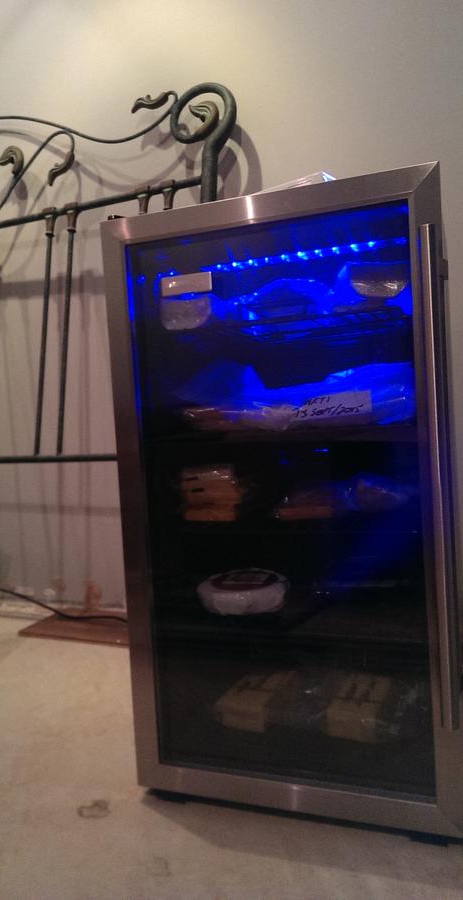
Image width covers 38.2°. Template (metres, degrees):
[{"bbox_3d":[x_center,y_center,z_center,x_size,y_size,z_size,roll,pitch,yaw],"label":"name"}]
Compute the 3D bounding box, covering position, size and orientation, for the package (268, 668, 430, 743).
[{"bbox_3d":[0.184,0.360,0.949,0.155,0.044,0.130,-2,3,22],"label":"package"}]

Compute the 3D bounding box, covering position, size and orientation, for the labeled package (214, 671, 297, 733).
[{"bbox_3d":[0.040,0.367,0.993,0.070,0.044,0.120,-2,3,27],"label":"labeled package"}]

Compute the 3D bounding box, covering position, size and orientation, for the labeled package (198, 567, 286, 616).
[{"bbox_3d":[0.018,0.215,1.026,0.138,0.036,0.138,-3,3,0],"label":"labeled package"}]

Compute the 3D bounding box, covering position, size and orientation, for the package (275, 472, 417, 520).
[{"bbox_3d":[0.167,0.068,0.956,0.180,0.052,0.110,-2,3,22],"label":"package"}]

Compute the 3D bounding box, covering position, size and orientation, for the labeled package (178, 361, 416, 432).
[{"bbox_3d":[0.099,-0.072,0.972,0.330,0.086,0.150,-2,3,22],"label":"labeled package"}]

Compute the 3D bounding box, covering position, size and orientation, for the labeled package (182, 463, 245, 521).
[{"bbox_3d":[-0.011,0.062,1.021,0.090,0.078,0.100,-2,3,22],"label":"labeled package"}]

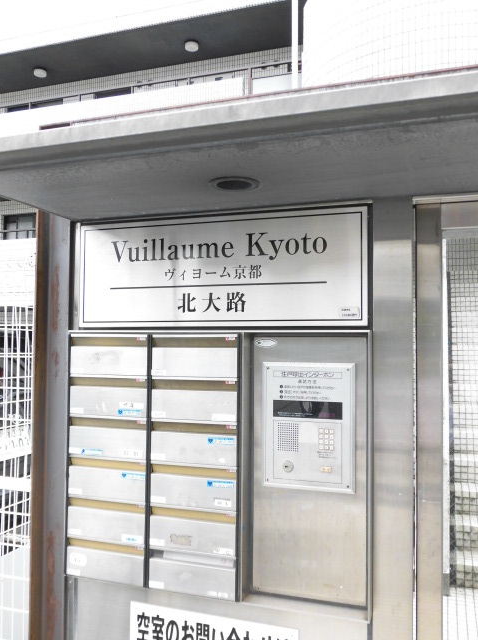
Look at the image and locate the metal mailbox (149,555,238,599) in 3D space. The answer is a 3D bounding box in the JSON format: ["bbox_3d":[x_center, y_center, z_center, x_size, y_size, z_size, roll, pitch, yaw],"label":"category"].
[{"bbox_3d":[-0.129,0.778,1.809,0.279,0.093,0.080,0,-3,19],"label":"metal mailbox"}]

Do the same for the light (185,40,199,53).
[{"bbox_3d":[-0.872,-5.075,11.002,0.250,0.080,0.250,0,-3,19],"label":"light"}]

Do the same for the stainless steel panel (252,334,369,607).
[{"bbox_3d":[0.200,0.410,1.669,0.328,0.722,0.040,-1,-3,19],"label":"stainless steel panel"}]

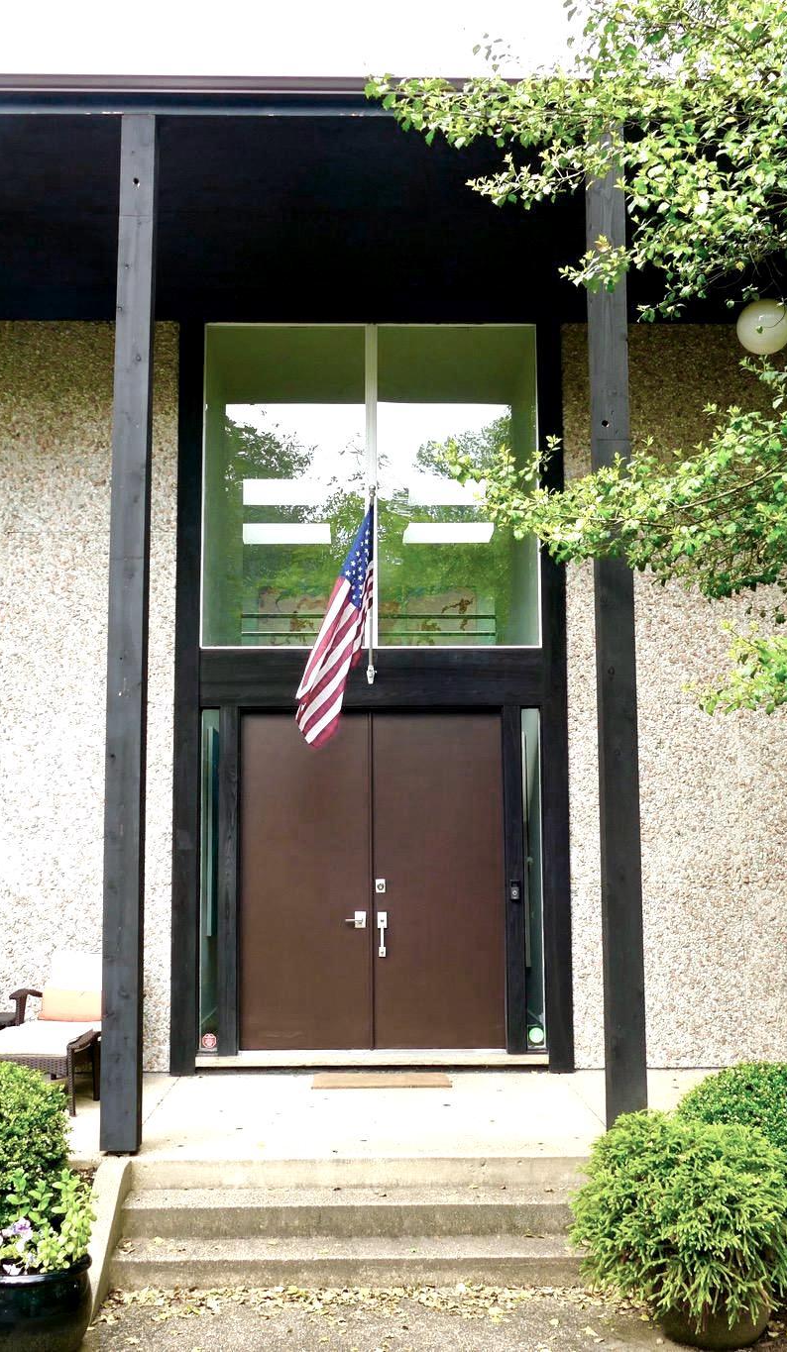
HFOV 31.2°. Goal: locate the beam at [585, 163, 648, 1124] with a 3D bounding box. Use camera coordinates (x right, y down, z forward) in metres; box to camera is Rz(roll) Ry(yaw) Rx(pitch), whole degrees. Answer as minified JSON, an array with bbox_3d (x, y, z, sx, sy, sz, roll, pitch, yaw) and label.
[{"bbox_3d":[1.186,-0.345,7.541,0.185,5.520,0.170,0,-7,-1],"label":"beam"}]

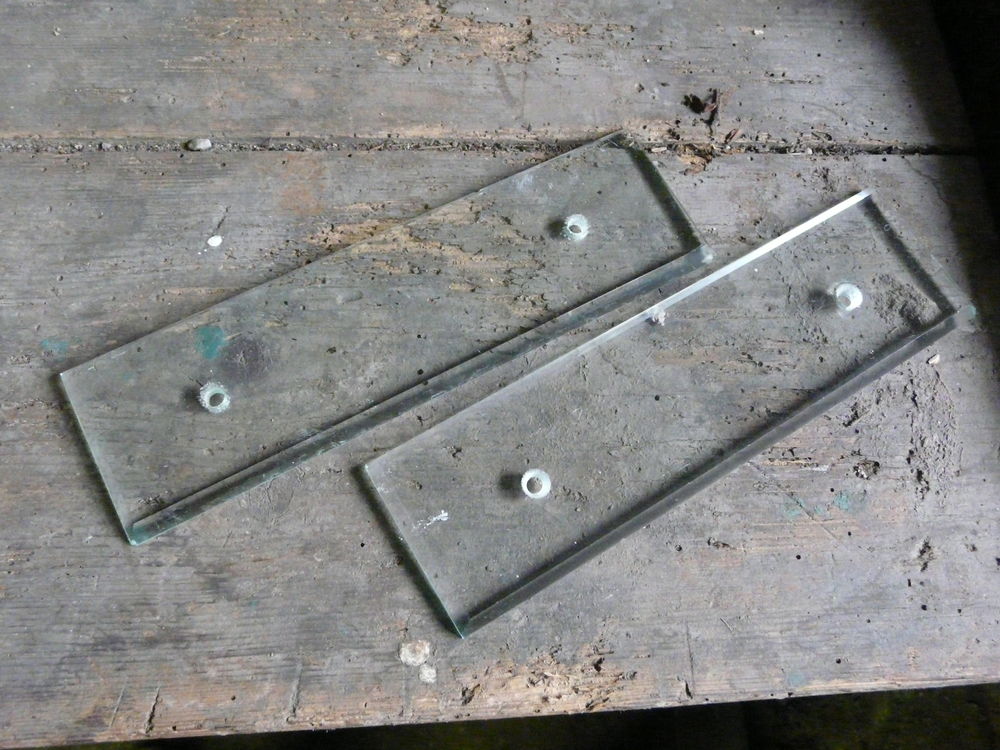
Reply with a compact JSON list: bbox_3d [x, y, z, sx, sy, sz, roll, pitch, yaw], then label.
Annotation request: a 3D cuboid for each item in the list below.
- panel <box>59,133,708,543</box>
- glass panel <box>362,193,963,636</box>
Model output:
[{"bbox_3d":[-0.043,-0.029,0.384,0.300,0.010,0.082,-26,72,-14],"label":"panel"},{"bbox_3d":[0.091,0.004,0.380,0.300,0.010,0.082,-29,73,-15],"label":"glass panel"}]

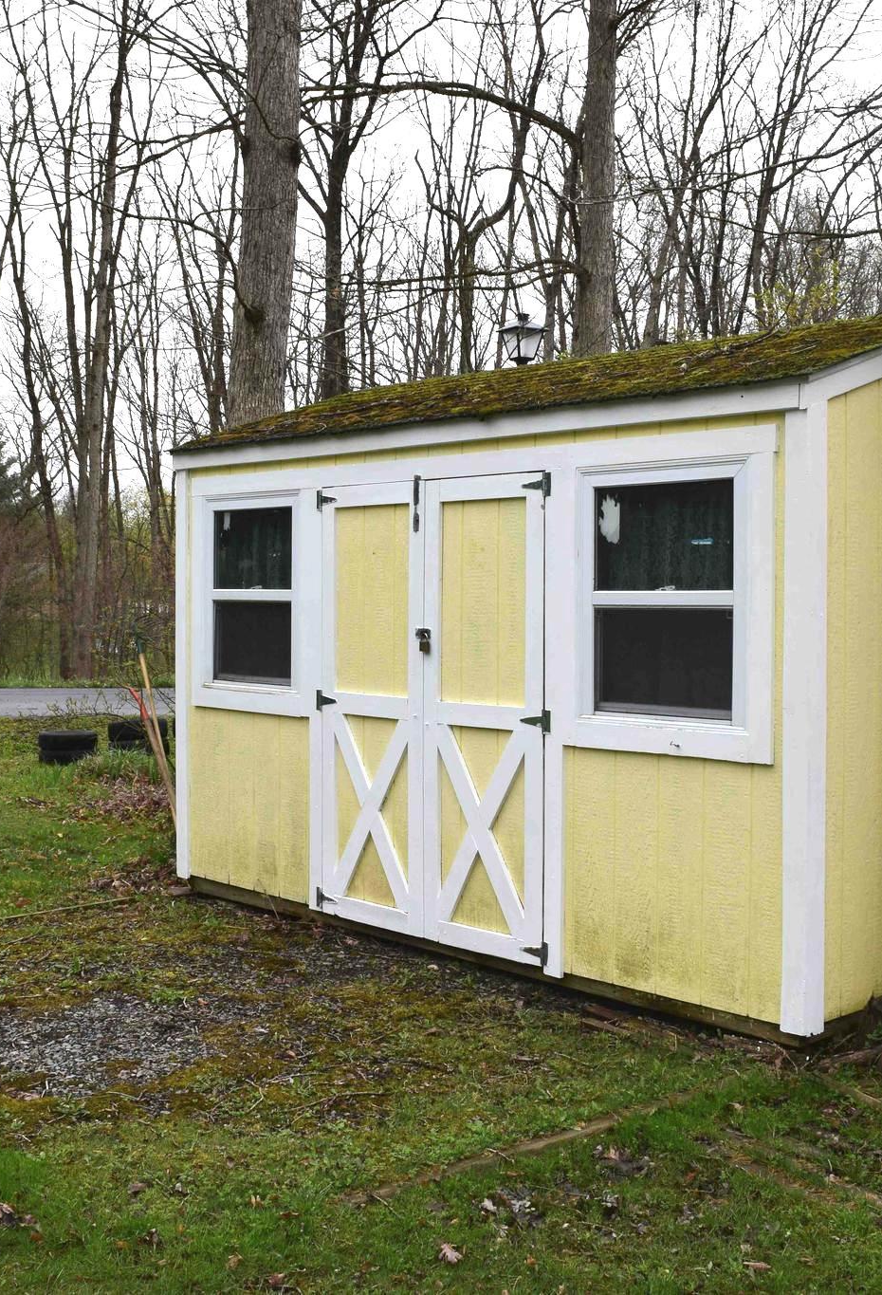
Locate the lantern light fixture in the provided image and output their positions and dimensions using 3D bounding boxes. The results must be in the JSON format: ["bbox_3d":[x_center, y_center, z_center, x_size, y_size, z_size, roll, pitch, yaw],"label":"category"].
[{"bbox_3d":[0.783,-2.947,14.000,0.345,0.560,0.345,-2,3,-33],"label":"lantern light fixture"}]

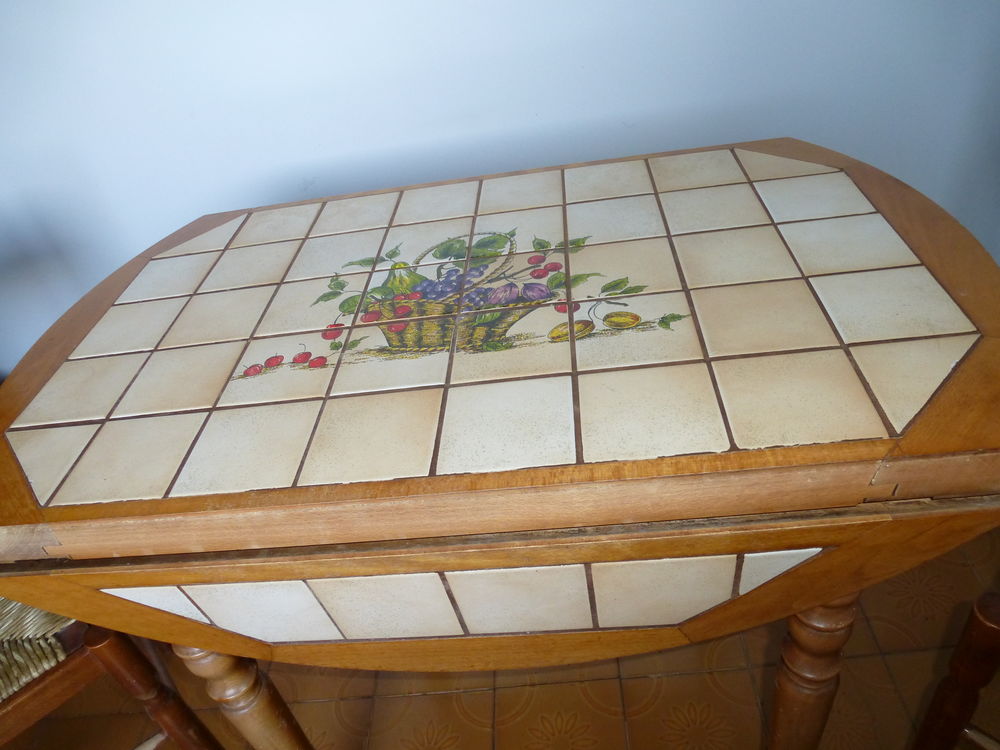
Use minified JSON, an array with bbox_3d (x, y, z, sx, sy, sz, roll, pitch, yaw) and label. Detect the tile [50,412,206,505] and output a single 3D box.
[{"bbox_3d":[-0.305,0.072,0.582,0.101,0.008,0.098,-6,39,8],"label":"tile"}]

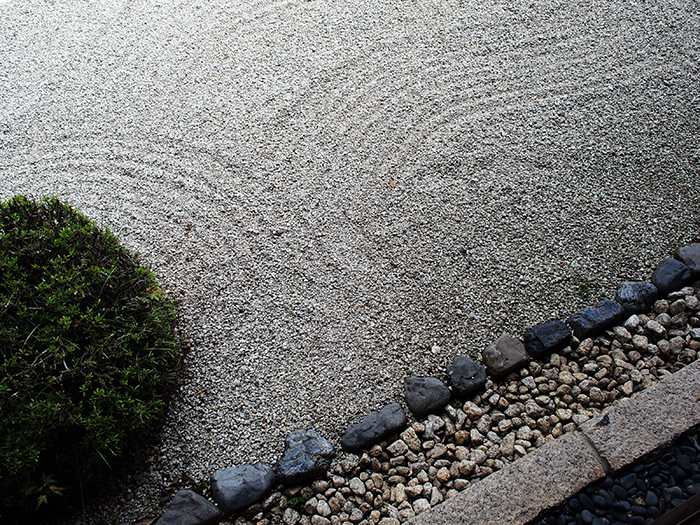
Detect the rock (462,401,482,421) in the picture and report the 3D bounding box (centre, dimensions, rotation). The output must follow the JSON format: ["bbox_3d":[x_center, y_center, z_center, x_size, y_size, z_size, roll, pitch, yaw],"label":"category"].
[{"bbox_3d":[0.410,0.494,2.293,0.045,0.042,0.063,-34,60,-23],"label":"rock"}]

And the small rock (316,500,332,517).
[{"bbox_3d":[-0.073,0.702,1.962,0.034,0.027,0.039,-25,57,-18],"label":"small rock"}]

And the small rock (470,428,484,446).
[{"bbox_3d":[0.420,0.576,2.264,0.042,0.042,0.052,17,50,13],"label":"small rock"}]

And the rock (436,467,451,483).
[{"bbox_3d":[0.294,0.665,2.147,0.036,0.040,0.037,-15,54,-11],"label":"rock"}]

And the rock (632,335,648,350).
[{"bbox_3d":[0.967,0.266,2.288,0.044,0.031,0.038,29,58,20],"label":"rock"}]

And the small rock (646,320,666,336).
[{"bbox_3d":[1.147,0.247,2.572,0.067,0.042,0.042,29,54,22],"label":"small rock"}]

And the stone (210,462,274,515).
[{"bbox_3d":[-0.307,0.648,1.965,0.176,0.097,0.126,-16,55,-12],"label":"stone"}]

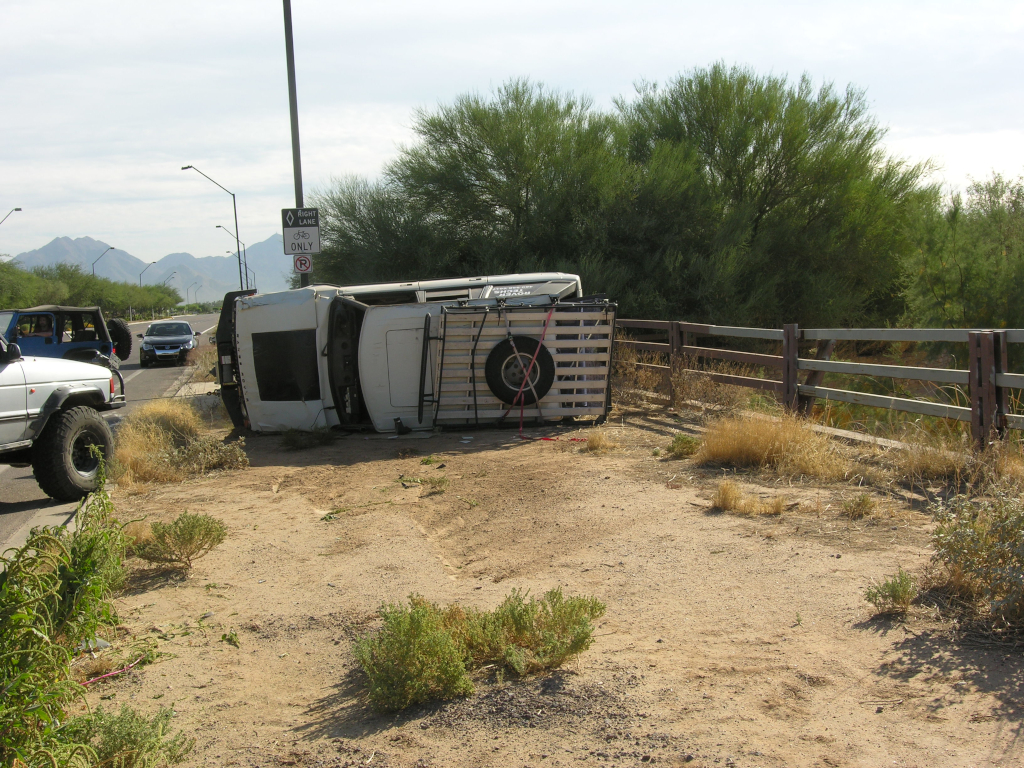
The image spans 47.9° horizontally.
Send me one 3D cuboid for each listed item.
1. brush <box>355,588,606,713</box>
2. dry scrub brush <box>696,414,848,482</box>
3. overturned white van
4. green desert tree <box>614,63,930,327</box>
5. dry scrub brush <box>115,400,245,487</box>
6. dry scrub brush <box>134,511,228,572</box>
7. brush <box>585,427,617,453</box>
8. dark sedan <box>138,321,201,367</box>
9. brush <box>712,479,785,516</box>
[{"bbox_3d":[-0.091,1.006,4.668,0.970,0.350,0.650,-3,4,0],"label":"brush"},{"bbox_3d":[2.184,0.492,9.663,1.200,0.430,0.800,-3,4,0],"label":"dry scrub brush"},{"bbox_3d":[-1.243,-0.445,14.407,4.750,1.800,2.080,-2,8,3],"label":"overturned white van"},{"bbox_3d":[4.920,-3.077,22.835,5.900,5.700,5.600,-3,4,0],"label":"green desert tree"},{"bbox_3d":[-3.186,0.506,11.168,1.250,0.660,1.100,-3,4,0],"label":"dry scrub brush"},{"bbox_3d":[-1.924,0.938,6.889,0.500,0.320,0.420,-3,4,0],"label":"dry scrub brush"},{"bbox_3d":[0.901,0.534,11.421,0.330,0.200,0.270,-3,4,0],"label":"brush"},{"bbox_3d":[-11.290,-1.345,37.805,1.840,1.450,4.600,-4,4,-14],"label":"dark sedan"},{"bbox_3d":[1.631,0.754,7.898,0.480,0.220,0.320,-3,4,0],"label":"brush"}]

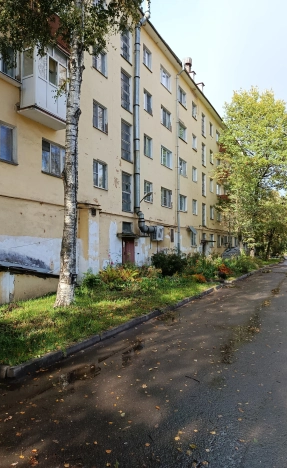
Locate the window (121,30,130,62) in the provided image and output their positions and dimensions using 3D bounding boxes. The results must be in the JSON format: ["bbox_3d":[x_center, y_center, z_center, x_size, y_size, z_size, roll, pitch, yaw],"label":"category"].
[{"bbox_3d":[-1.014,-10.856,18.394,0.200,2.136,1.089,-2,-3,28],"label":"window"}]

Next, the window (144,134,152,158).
[{"bbox_3d":[0.283,-5.627,21.146,0.150,1.362,1.207,-1,-3,28],"label":"window"}]

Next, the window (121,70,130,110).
[{"bbox_3d":[-0.998,-8.242,18.822,0.150,2.225,1.196,-1,-3,28],"label":"window"}]

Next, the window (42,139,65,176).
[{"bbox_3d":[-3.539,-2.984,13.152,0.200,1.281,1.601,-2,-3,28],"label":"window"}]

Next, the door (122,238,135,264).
[{"bbox_3d":[-0.866,1.241,18.578,0.120,2.016,1.318,-1,-3,28],"label":"door"}]

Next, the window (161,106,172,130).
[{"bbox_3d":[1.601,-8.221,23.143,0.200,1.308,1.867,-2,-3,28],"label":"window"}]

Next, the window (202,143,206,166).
[{"bbox_3d":[5.947,-7.742,32.080,0.150,2.225,1.101,-1,-3,28],"label":"window"}]

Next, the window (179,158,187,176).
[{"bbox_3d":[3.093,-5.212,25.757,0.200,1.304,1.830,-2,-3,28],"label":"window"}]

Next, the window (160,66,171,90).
[{"bbox_3d":[1.531,-10.950,22.999,0.150,1.308,1.801,-2,-3,28],"label":"window"}]

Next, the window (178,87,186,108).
[{"bbox_3d":[3.224,-11.309,27.044,0.150,1.362,1.789,-1,-3,28],"label":"window"}]

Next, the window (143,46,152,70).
[{"bbox_3d":[0.200,-11.061,20.470,0.150,1.308,1.148,-2,-3,28],"label":"window"}]

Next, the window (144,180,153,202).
[{"bbox_3d":[0.234,-2.637,20.083,0.150,1.276,1.148,-2,-3,28],"label":"window"}]

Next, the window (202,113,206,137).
[{"bbox_3d":[5.935,-10.690,32.198,0.150,2.225,1.101,-1,-3,28],"label":"window"}]

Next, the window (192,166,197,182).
[{"bbox_3d":[4.353,-5.086,28.060,0.150,1.292,1.109,-2,-3,28],"label":"window"}]

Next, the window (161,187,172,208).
[{"bbox_3d":[1.564,-2.526,22.612,0.150,1.276,1.801,-2,-3,28],"label":"window"}]

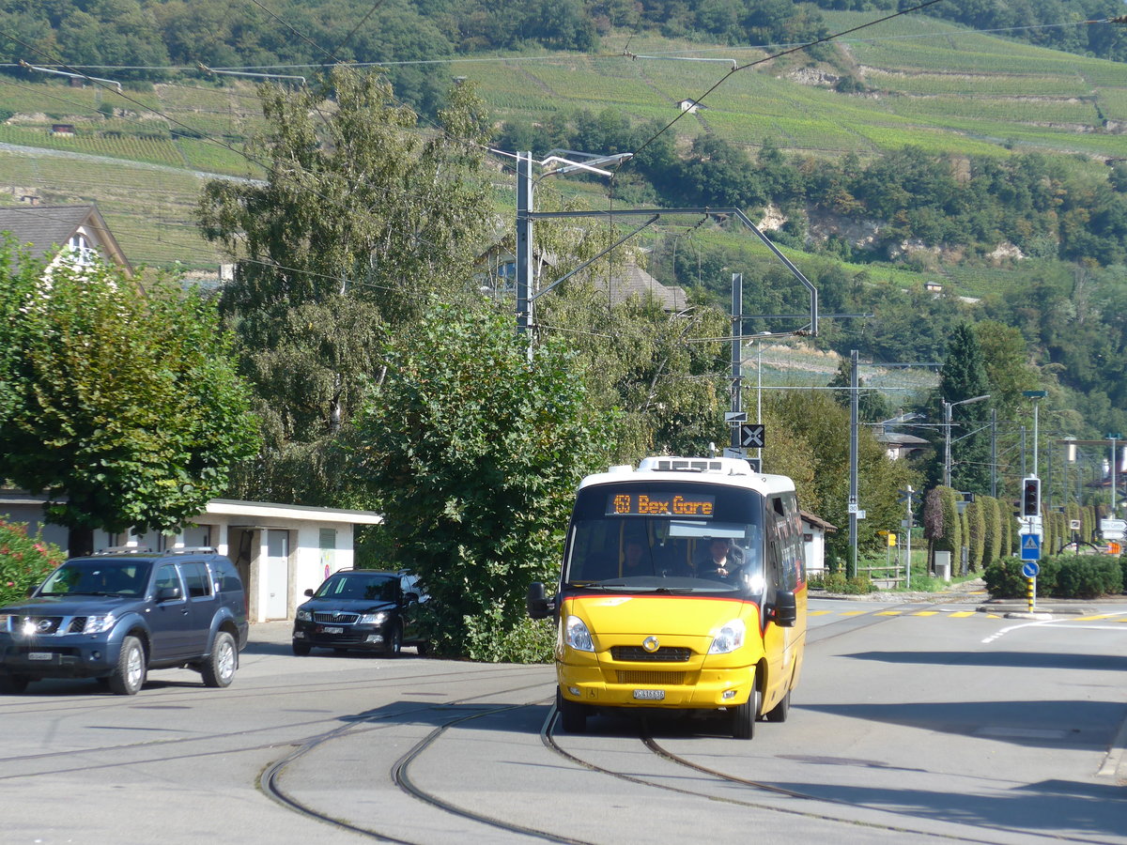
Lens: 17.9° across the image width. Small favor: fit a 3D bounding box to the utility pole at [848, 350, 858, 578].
[{"bbox_3d":[9.766,1.754,120.117,0.220,8.400,0.220,0,-2,10],"label":"utility pole"}]

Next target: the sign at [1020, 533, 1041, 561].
[{"bbox_3d":[12.218,3.271,93.500,0.500,0.690,0.050,0,-2,8],"label":"sign"}]

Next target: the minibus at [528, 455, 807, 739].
[{"bbox_3d":[1.380,1.810,38.400,2.300,2.860,7.200,0,-2,7],"label":"minibus"}]

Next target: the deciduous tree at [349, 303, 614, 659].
[{"bbox_3d":[-1.366,0.987,60.200,4.450,5.950,4.400,0,-2,0],"label":"deciduous tree"}]

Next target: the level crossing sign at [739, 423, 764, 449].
[{"bbox_3d":[4.558,0.338,86.000,0.560,0.560,0.080,0,-2,9],"label":"level crossing sign"}]

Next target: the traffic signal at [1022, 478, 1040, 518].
[{"bbox_3d":[12.225,1.957,93.400,0.450,1.000,0.300,0,-2,8],"label":"traffic signal"}]

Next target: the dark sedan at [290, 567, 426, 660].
[{"bbox_3d":[-3.330,3.160,60.400,1.800,1.470,4.570,0,-2,9],"label":"dark sedan"}]

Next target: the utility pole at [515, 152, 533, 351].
[{"bbox_3d":[-0.662,-0.294,59.117,0.220,8.350,0.220,0,-2,10],"label":"utility pole"}]

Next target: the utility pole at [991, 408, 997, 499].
[{"bbox_3d":[23.451,3.430,195.117,0.220,8.400,0.220,0,-2,10],"label":"utility pole"}]

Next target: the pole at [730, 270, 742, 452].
[{"bbox_3d":[4.159,0.602,86.117,0.220,8.400,0.220,0,-2,10],"label":"pole"}]

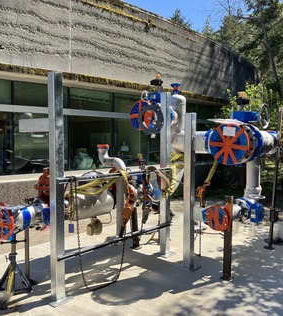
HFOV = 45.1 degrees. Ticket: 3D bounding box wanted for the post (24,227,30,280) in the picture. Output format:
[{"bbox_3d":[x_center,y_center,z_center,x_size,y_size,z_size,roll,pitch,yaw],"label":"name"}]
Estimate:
[{"bbox_3d":[-1.227,1.033,3.661,0.050,0.588,0.050,3,5,42],"label":"post"}]

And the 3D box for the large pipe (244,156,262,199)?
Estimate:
[{"bbox_3d":[1.408,0.246,4.300,0.180,0.530,0.180,3,5,42],"label":"large pipe"}]

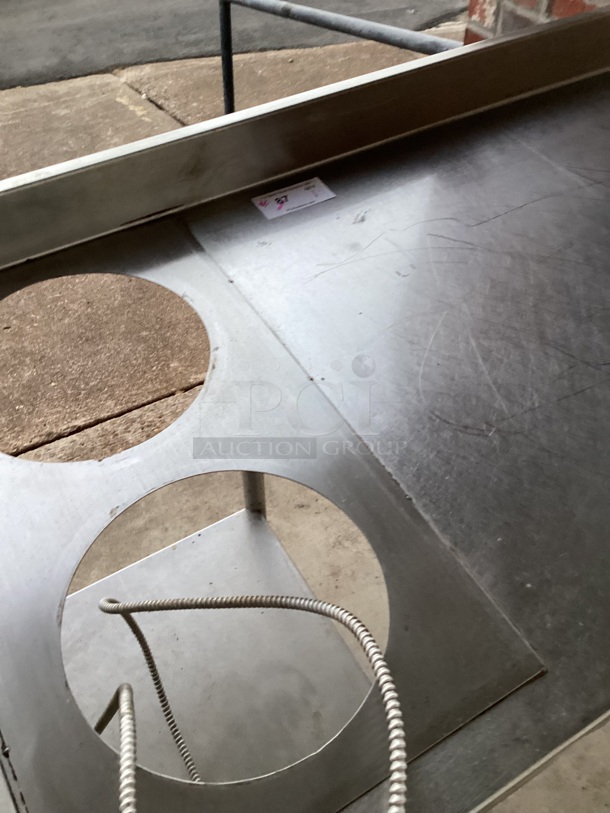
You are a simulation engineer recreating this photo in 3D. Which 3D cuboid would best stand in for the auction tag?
[{"bbox_3d":[-0.014,-0.275,0.958,0.102,0.002,0.050,-25,57,-21],"label":"auction tag"}]

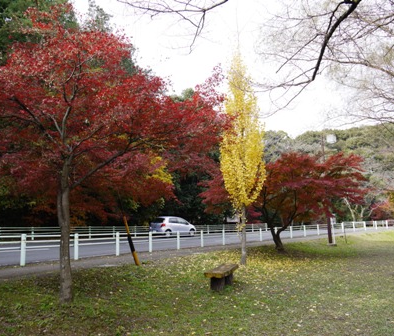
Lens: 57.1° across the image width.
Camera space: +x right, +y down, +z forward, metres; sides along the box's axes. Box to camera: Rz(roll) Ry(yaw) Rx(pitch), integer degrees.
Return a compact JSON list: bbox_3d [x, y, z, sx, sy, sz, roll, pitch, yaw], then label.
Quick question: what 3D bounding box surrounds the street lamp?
[{"bbox_3d":[7.312,1.084,20.177,0.800,6.278,0.500,-1,-8,0],"label":"street lamp"}]

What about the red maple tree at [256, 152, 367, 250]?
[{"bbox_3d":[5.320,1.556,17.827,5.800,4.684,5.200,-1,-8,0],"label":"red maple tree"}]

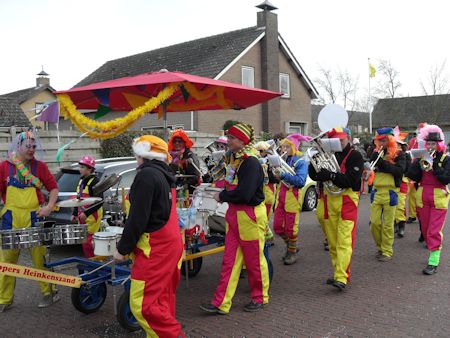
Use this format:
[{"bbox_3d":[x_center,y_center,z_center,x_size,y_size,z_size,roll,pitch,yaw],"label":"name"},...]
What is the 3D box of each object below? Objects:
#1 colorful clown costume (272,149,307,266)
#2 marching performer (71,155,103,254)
[{"bbox_3d":[0.895,0.521,6.219,0.450,1.480,0.480,-4,4,-44],"label":"colorful clown costume"},{"bbox_3d":[-1.737,0.626,5.708,0.450,1.500,0.400,2,4,43],"label":"marching performer"}]

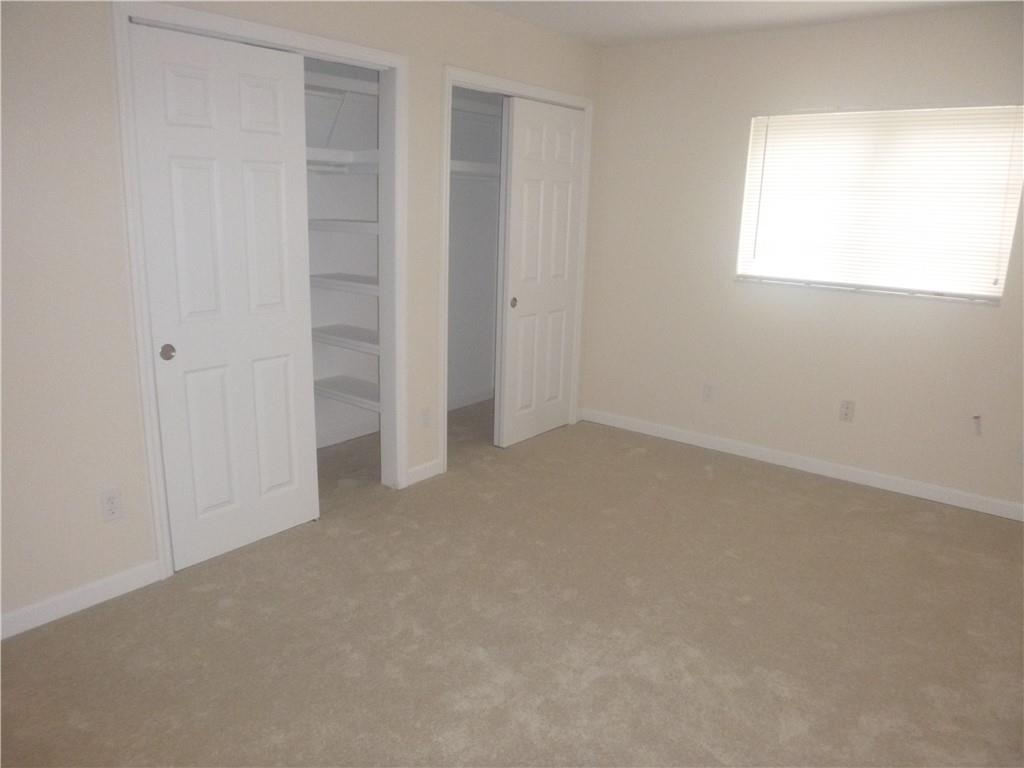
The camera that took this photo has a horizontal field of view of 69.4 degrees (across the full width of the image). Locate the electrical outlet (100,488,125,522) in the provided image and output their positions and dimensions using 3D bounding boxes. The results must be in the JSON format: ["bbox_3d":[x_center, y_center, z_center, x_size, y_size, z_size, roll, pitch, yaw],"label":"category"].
[{"bbox_3d":[-1.458,0.445,2.703,0.011,0.115,0.070,12,17,37],"label":"electrical outlet"}]

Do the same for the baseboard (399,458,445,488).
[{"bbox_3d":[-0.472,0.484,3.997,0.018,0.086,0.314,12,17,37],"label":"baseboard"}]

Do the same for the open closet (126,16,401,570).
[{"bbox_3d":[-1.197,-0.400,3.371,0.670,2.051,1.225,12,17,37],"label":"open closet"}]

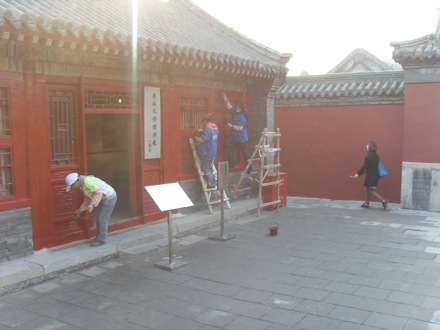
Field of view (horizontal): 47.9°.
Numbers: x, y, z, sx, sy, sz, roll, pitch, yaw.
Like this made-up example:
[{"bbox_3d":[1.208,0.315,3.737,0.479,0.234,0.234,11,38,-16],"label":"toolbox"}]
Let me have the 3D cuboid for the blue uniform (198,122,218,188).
[{"bbox_3d":[-0.217,-0.208,10.257,0.350,1.380,0.470,3,6,34],"label":"blue uniform"}]

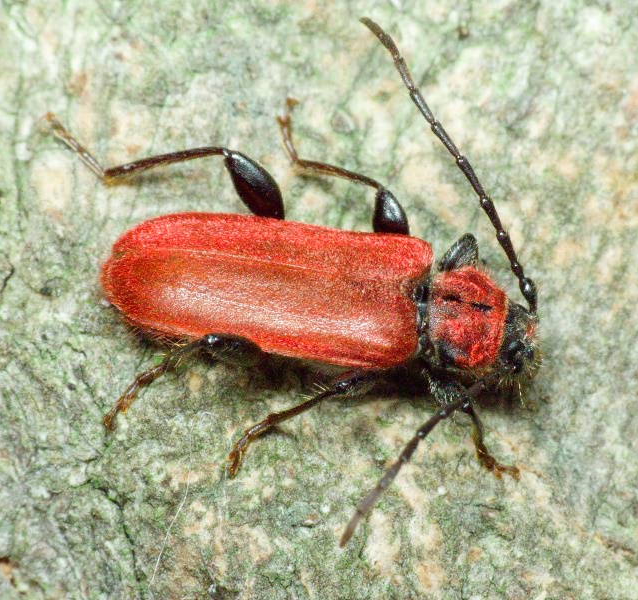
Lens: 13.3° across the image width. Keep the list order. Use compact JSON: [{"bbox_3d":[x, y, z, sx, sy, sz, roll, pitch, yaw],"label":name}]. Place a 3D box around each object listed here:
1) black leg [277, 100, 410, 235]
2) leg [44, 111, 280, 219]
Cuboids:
[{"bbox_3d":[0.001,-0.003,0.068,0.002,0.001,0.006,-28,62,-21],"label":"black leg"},{"bbox_3d":[-0.004,-0.003,0.068,0.007,0.002,0.002,25,58,12],"label":"leg"}]

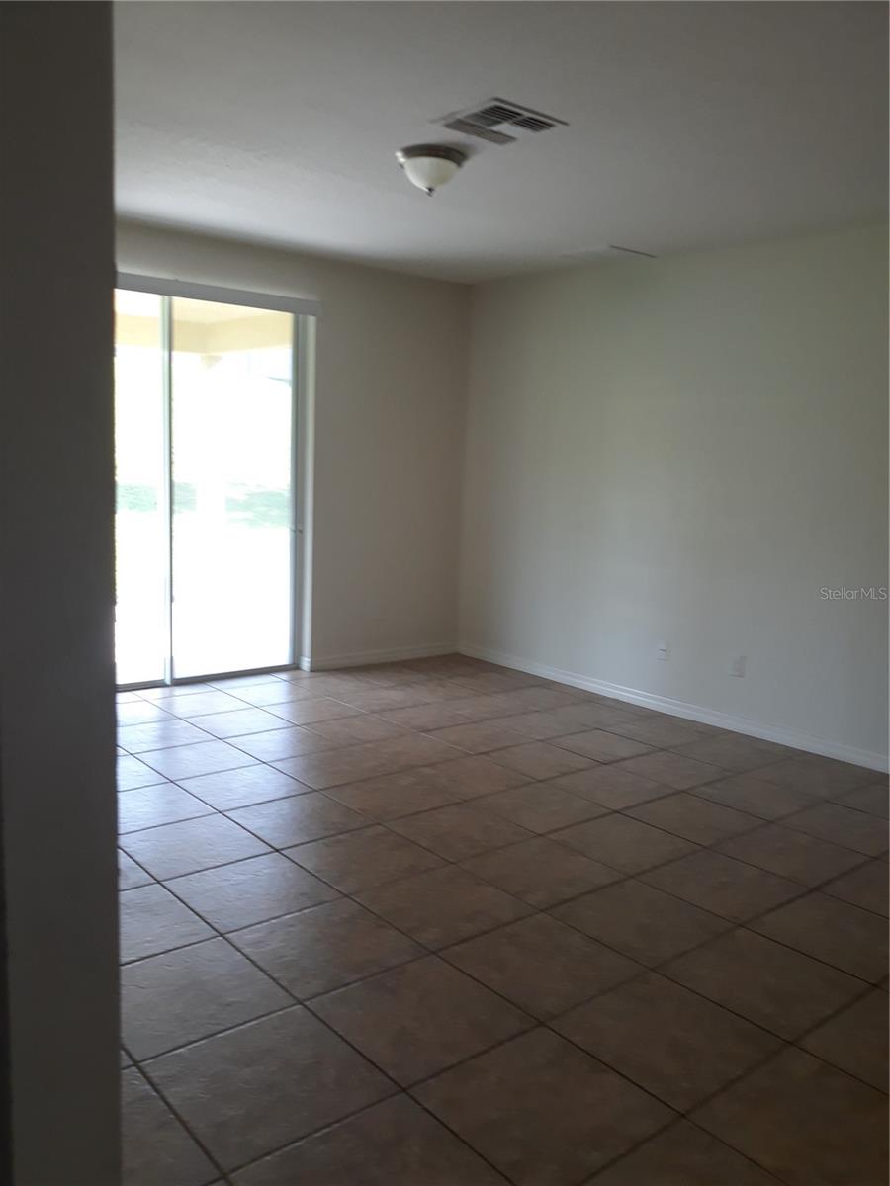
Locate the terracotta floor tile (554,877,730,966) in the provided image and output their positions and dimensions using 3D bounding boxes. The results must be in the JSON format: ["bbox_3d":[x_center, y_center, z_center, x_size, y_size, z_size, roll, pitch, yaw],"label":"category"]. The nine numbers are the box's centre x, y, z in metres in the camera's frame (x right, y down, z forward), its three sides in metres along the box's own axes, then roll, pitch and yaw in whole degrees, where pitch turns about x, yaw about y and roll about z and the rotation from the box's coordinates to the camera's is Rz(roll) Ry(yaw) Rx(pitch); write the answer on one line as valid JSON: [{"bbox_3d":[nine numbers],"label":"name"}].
[{"bbox_3d":[0.639,1.074,3.159,0.454,0.010,0.454,-5,10,-39],"label":"terracotta floor tile"}]

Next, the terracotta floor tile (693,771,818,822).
[{"bbox_3d":[1.414,0.937,4.397,0.454,0.012,0.452,-4,10,-40],"label":"terracotta floor tile"}]

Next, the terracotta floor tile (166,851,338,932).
[{"bbox_3d":[-0.657,1.014,3.288,0.457,0.010,0.457,-4,10,-39],"label":"terracotta floor tile"}]

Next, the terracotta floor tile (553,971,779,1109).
[{"bbox_3d":[0.578,1.161,2.518,0.454,0.010,0.454,-5,10,-39],"label":"terracotta floor tile"}]

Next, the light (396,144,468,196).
[{"bbox_3d":[-0.058,-1.767,4.059,0.310,0.171,0.310,2,8,0],"label":"light"}]

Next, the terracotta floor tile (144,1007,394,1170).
[{"bbox_3d":[-0.423,1.162,2.292,0.457,0.010,0.457,-4,10,-39],"label":"terracotta floor tile"}]

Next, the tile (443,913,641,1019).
[{"bbox_3d":[0.286,1.102,2.868,0.454,0.010,0.454,-5,10,-39],"label":"tile"}]

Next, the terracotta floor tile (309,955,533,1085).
[{"bbox_3d":[-0.068,1.130,2.576,0.454,0.010,0.454,-5,10,-39],"label":"terracotta floor tile"}]

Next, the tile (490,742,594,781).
[{"bbox_3d":[0.470,0.842,4.788,0.454,0.010,0.454,-5,10,-39],"label":"tile"}]

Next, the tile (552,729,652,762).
[{"bbox_3d":[0.825,0.816,5.108,0.457,0.010,0.457,-4,10,-39],"label":"tile"}]

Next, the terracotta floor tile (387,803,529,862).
[{"bbox_3d":[0.059,0.957,3.857,0.454,0.012,0.452,-4,10,-40],"label":"terracotta floor tile"}]

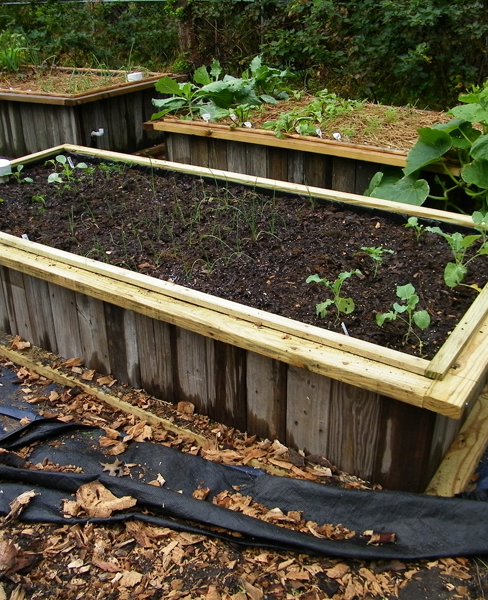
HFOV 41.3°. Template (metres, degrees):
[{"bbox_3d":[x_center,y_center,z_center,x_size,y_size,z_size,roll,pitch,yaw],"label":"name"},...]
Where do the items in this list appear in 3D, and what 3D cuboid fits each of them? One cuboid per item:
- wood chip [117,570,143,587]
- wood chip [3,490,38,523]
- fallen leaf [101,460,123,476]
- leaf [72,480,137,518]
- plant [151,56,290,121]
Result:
[{"bbox_3d":[-0.287,0.703,1.638,0.049,0.012,0.041,12,30,21],"label":"wood chip"},{"bbox_3d":[-0.601,0.550,1.751,0.036,0.025,0.112,15,31,28],"label":"wood chip"},{"bbox_3d":[-0.411,0.523,2.008,0.067,0.012,0.062,0,28,1],"label":"fallen leaf"},{"bbox_3d":[-0.400,0.572,1.856,0.180,0.040,0.115,0,28,1],"label":"leaf"},{"bbox_3d":[-0.150,-1.376,4.209,0.720,0.360,0.780,16,33,29],"label":"plant"}]

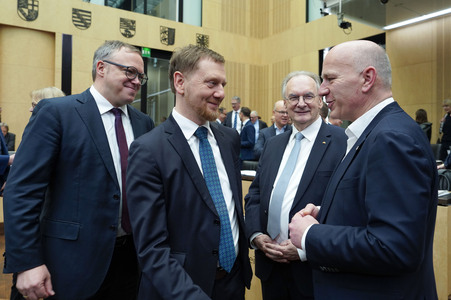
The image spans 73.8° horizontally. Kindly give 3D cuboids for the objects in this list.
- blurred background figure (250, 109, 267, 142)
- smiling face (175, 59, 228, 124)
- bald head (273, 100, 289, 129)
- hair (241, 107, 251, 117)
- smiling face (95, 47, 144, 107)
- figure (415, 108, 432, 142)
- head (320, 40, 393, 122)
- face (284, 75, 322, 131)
[{"bbox_3d":[0.568,0.123,5.563,0.500,1.680,0.330,4,6,41],"label":"blurred background figure"},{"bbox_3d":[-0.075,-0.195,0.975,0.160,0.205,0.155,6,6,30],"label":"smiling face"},{"bbox_3d":[0.534,-0.348,2.850,0.170,0.240,0.220,-1,5,-24],"label":"bald head"},{"bbox_3d":[0.363,-0.649,5.200,0.200,0.180,0.170,2,5,18],"label":"hair"},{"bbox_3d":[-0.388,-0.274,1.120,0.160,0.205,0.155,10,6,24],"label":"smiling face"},{"bbox_3d":[3.254,0.145,5.062,0.460,1.660,0.330,-2,5,-27],"label":"figure"},{"bbox_3d":[0.419,-0.219,0.960,0.225,0.245,0.170,-1,5,-6],"label":"head"},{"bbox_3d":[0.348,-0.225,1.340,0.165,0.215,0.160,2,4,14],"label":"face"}]

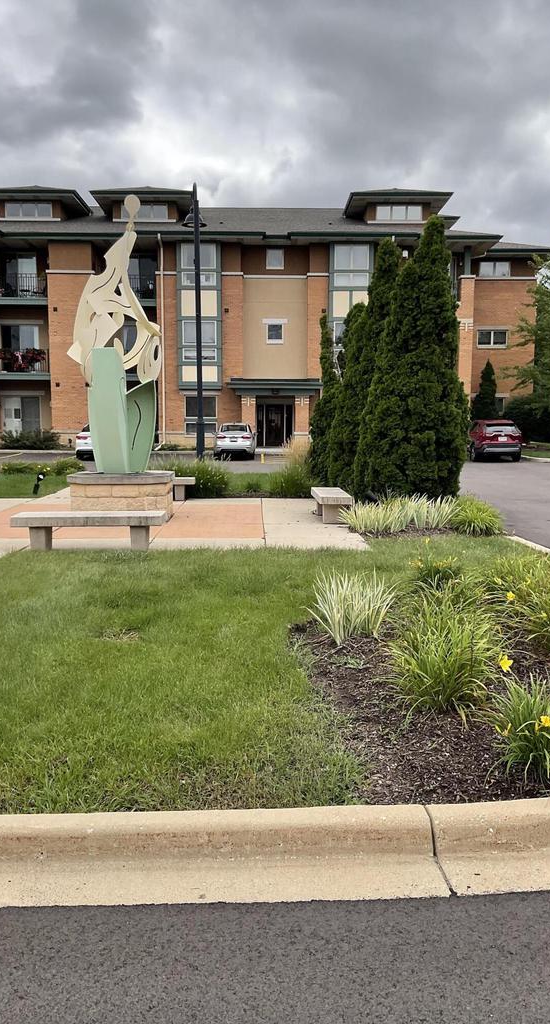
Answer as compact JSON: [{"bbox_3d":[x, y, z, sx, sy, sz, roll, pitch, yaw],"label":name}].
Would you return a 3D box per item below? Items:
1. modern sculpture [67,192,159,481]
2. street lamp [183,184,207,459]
[{"bbox_3d":[-2.423,-2.641,13.102,1.320,4.130,0.850,0,7,0],"label":"modern sculpture"},{"bbox_3d":[-2.446,-5.591,26.392,0.800,8.450,1.250,-1,6,-8],"label":"street lamp"}]

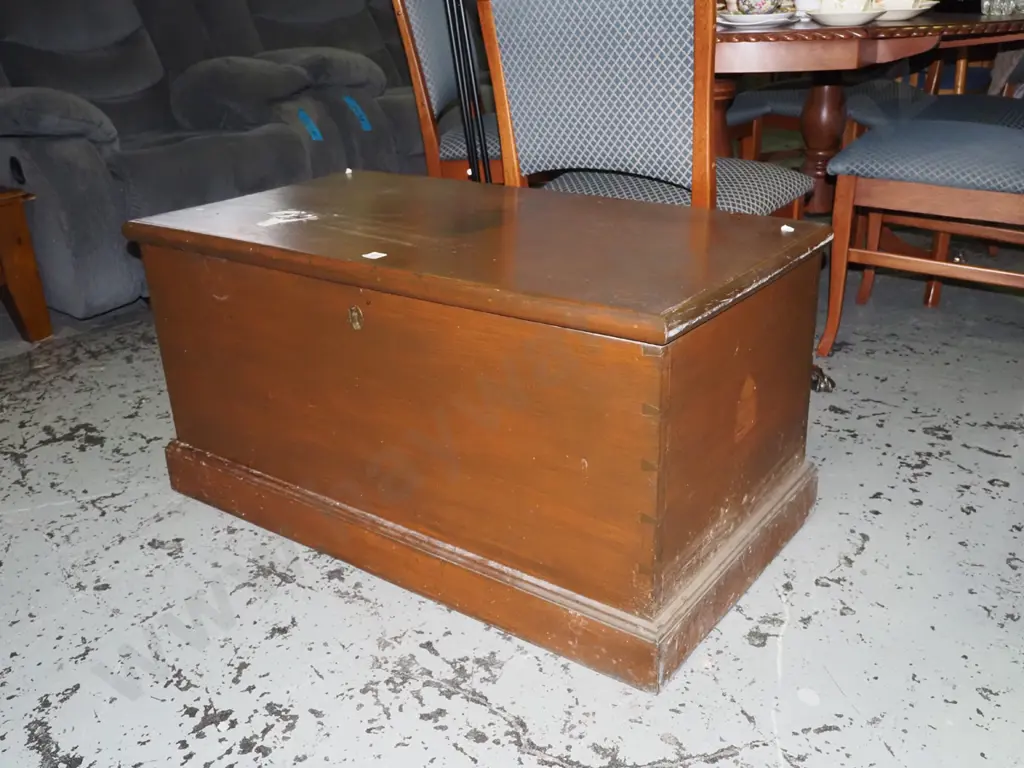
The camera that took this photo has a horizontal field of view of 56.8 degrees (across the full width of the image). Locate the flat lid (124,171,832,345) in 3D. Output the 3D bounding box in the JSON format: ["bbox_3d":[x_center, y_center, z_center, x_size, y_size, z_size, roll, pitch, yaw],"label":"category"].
[{"bbox_3d":[-0.086,-0.248,1.554,1.050,0.036,0.545,14,27,34],"label":"flat lid"}]

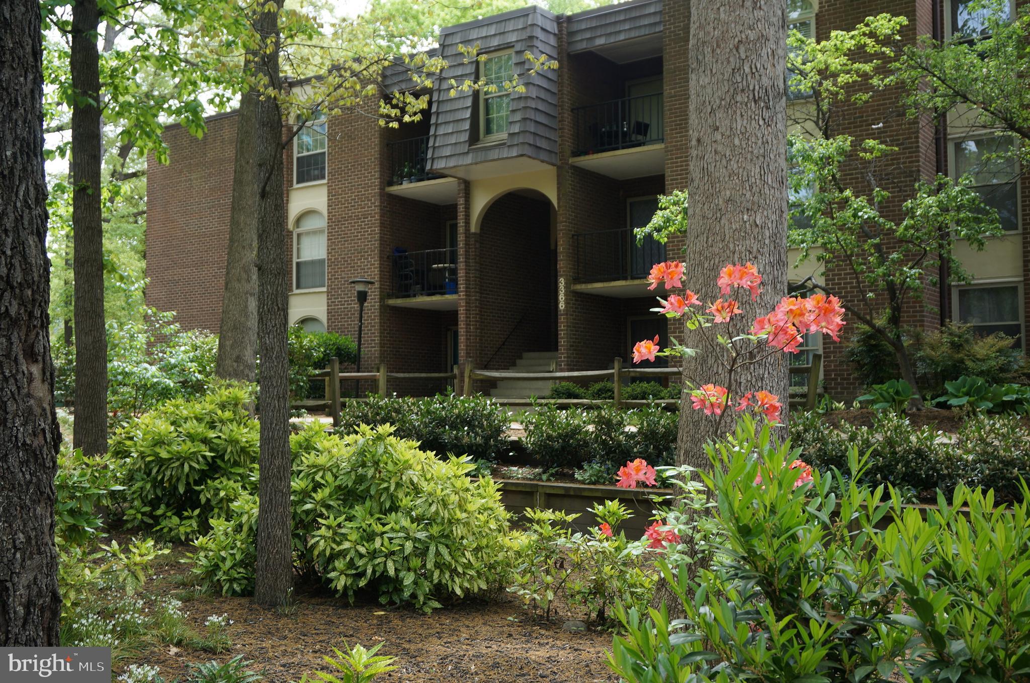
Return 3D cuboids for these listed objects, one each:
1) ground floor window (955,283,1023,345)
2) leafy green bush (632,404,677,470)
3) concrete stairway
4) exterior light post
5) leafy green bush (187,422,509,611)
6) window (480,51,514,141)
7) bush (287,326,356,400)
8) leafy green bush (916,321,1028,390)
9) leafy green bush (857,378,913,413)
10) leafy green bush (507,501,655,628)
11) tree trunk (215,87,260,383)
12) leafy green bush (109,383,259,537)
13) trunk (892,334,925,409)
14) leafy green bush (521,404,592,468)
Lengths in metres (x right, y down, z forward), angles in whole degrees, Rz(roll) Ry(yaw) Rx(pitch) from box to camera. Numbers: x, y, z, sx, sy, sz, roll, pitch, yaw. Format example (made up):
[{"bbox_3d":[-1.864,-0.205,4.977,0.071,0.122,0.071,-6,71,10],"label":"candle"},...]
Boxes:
[{"bbox_3d":[8.490,-0.280,18.937,1.194,1.520,0.120,-2,-4,34],"label":"ground floor window"},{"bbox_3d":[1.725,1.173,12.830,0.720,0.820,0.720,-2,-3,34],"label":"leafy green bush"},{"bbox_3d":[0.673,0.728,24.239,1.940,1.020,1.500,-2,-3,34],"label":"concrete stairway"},{"bbox_3d":[-3.316,-0.052,22.800,0.530,2.620,0.530,0,-3,0],"label":"exterior light post"},{"bbox_3d":[-1.312,1.335,8.484,2.500,1.300,1.800,0,-3,-9],"label":"leafy green bush"},{"bbox_3d":[-0.368,-5.110,21.948,0.882,1.813,0.120,-2,-4,34],"label":"window"},{"bbox_3d":[-4.176,0.486,22.800,1.400,1.550,1.250,-2,-4,34],"label":"bush"},{"bbox_3d":[7.447,0.293,17.201,1.700,1.330,1.150,-2,-3,34],"label":"leafy green bush"},{"bbox_3d":[5.319,0.775,15.200,0.760,0.490,0.700,0,-3,0],"label":"leafy green bush"},{"bbox_3d":[0.484,1.594,7.700,1.020,0.840,0.850,0,-3,0],"label":"leafy green bush"},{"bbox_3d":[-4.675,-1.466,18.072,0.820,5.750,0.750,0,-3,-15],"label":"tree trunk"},{"bbox_3d":[-3.780,1.321,12.135,1.750,1.650,1.600,1,-3,-17],"label":"leafy green bush"},{"bbox_3d":[5.835,0.448,15.700,0.450,1.120,0.250,0,-3,0],"label":"trunk"},{"bbox_3d":[0.526,1.198,13.400,0.950,0.820,0.880,0,-3,0],"label":"leafy green bush"}]

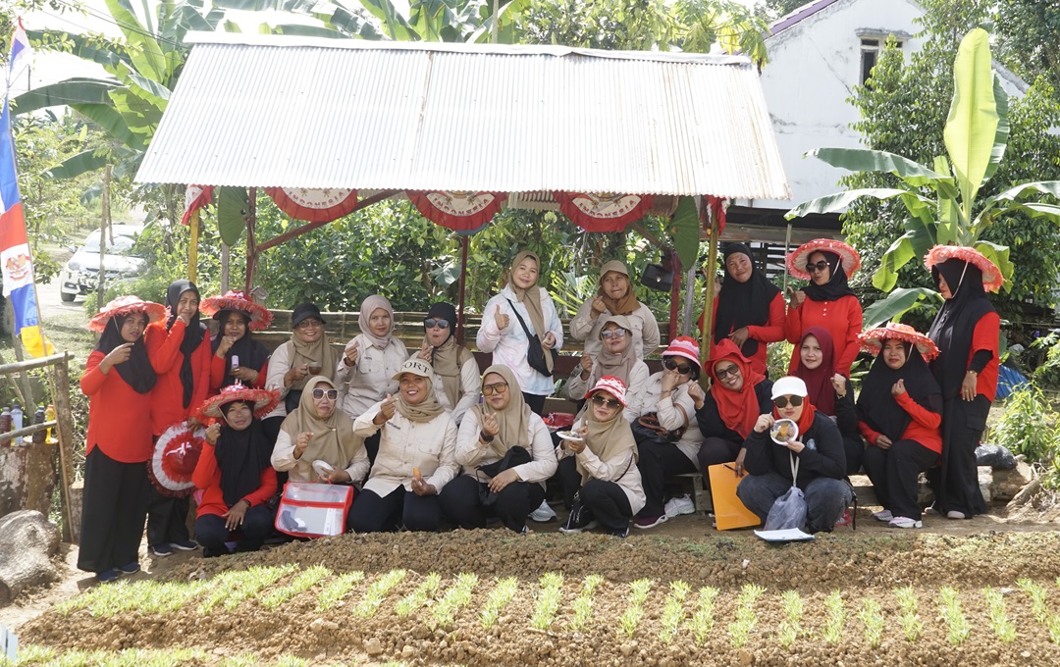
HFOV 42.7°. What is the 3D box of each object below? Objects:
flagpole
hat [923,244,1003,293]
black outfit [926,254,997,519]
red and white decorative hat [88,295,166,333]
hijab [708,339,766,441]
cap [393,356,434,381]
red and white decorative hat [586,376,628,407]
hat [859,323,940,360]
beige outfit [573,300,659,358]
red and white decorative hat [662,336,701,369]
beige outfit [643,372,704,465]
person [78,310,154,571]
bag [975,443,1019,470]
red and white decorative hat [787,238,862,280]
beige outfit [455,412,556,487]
[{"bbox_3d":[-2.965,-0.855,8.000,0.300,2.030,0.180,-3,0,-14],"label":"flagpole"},{"bbox_3d":[2.496,-0.376,7.800,0.450,0.160,0.460,20,-9,-36],"label":"hat"},{"bbox_3d":[2.532,0.326,7.950,0.320,1.500,0.380,0,2,-37],"label":"black outfit"},{"bbox_3d":[-2.250,-0.107,7.600,0.450,0.150,0.450,-3,-14,-20],"label":"red and white decorative hat"},{"bbox_3d":[1.161,0.313,7.650,0.330,0.540,0.300,0,2,5],"label":"hijab"},{"bbox_3d":[-0.602,0.182,6.980,0.180,0.140,0.250,6,-2,25],"label":"cap"},{"bbox_3d":[0.418,0.309,7.300,0.240,0.150,0.250,15,0,10],"label":"red and white decorative hat"},{"bbox_3d":[2.033,0.035,7.450,0.450,0.150,0.450,11,-6,11],"label":"hat"},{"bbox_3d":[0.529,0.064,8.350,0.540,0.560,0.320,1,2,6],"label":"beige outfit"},{"bbox_3d":[0.868,0.110,7.750,0.230,0.170,0.250,9,6,6],"label":"red and white decorative hat"},{"bbox_3d":[0.801,0.483,7.700,0.430,0.550,0.360,1,3,24],"label":"beige outfit"},{"bbox_3d":[-2.381,0.617,7.850,0.460,1.580,0.360,-1,3,-40],"label":"person"},{"bbox_3d":[2.831,0.750,8.250,0.290,0.160,0.220,0,3,0],"label":"bag"},{"bbox_3d":[1.768,-0.456,8.120,0.440,0.160,0.430,0,-27,9],"label":"red and white decorative hat"},{"bbox_3d":[-0.131,0.630,7.400,0.550,0.460,0.380,1,2,3],"label":"beige outfit"}]

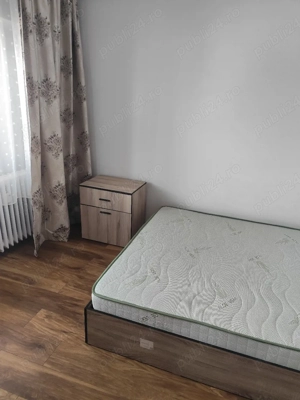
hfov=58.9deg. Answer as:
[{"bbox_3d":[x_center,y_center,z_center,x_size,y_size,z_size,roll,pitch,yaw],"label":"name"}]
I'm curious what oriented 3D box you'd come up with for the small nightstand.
[{"bbox_3d":[-0.355,0.112,2.644,0.528,0.570,0.375,9,21,17],"label":"small nightstand"}]

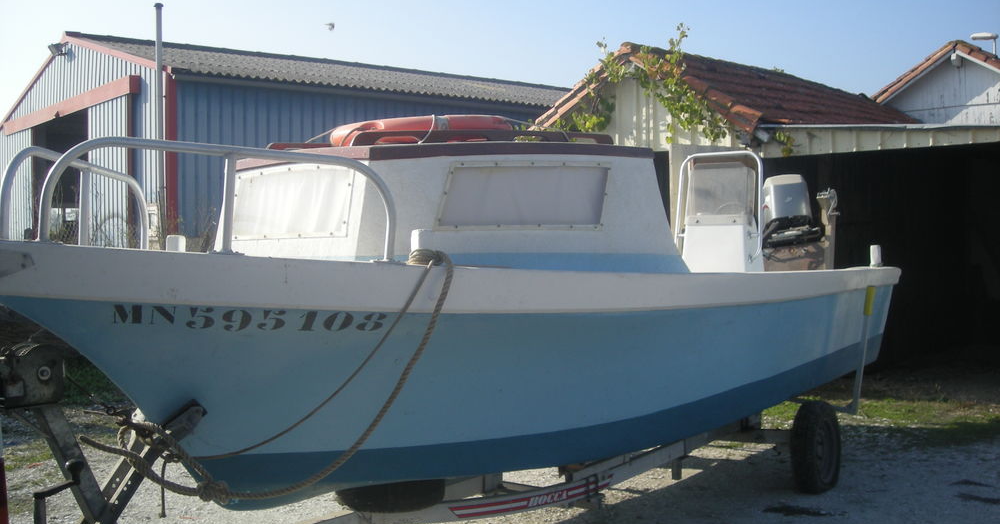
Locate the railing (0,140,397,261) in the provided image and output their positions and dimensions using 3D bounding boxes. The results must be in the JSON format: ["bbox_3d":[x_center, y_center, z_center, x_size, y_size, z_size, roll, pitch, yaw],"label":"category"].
[{"bbox_3d":[-1.139,-0.189,3.331,1.370,0.385,0.930,1,1,36],"label":"railing"}]

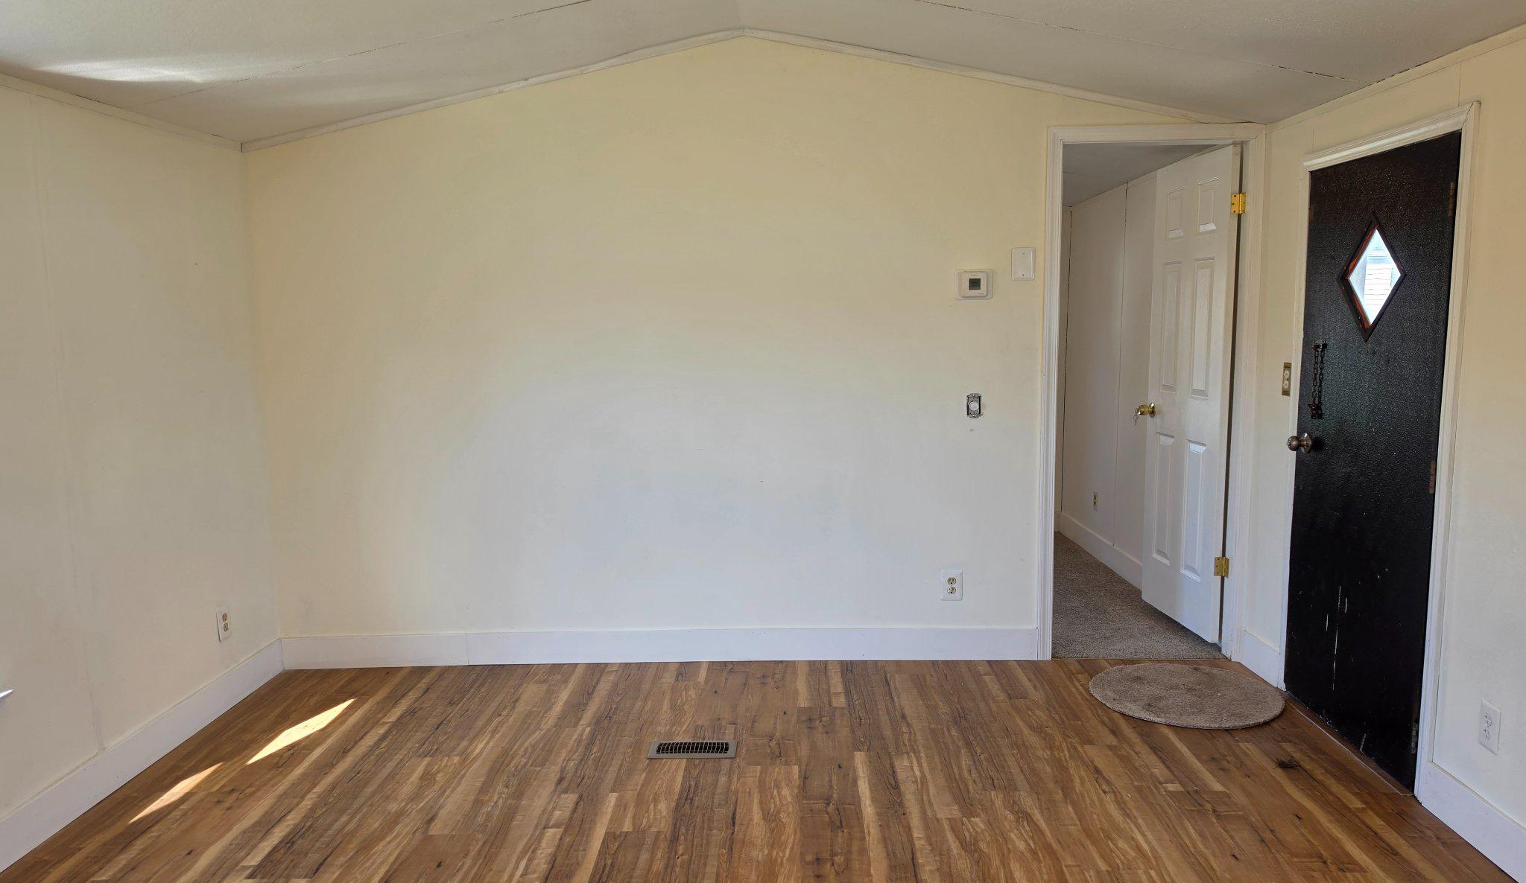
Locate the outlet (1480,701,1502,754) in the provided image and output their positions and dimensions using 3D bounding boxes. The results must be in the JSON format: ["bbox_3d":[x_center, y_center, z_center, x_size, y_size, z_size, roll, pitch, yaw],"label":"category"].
[{"bbox_3d":[1.909,0.749,2.656,0.007,0.118,0.071,-1,7,3],"label":"outlet"}]

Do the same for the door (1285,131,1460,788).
[{"bbox_3d":[1.949,0.047,3.279,0.044,1.911,0.832,-1,7,3],"label":"door"}]

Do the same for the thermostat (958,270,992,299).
[{"bbox_3d":[0.832,-0.617,3.989,0.145,0.122,0.028,-1,7,1],"label":"thermostat"}]

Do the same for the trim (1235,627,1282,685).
[{"bbox_3d":[1.959,0.846,3.985,0.017,0.138,0.286,-1,7,3],"label":"trim"}]

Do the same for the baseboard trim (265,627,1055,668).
[{"bbox_3d":[-0.433,0.859,4.201,3.120,0.138,0.017,-1,7,1],"label":"baseboard trim"}]

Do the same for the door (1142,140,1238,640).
[{"bbox_3d":[1.867,-0.204,4.468,0.035,2.027,0.690,-1,7,-3],"label":"door"}]

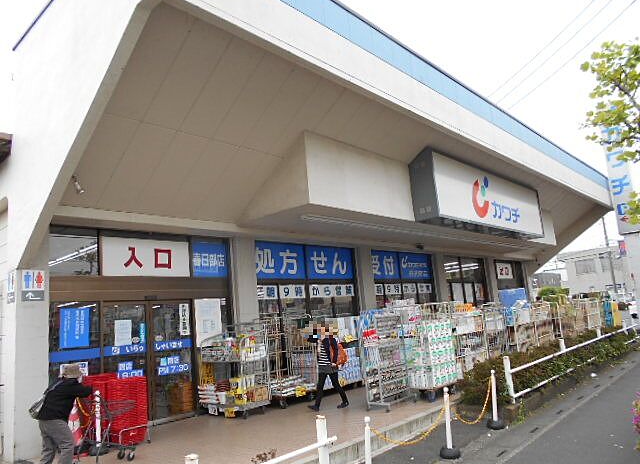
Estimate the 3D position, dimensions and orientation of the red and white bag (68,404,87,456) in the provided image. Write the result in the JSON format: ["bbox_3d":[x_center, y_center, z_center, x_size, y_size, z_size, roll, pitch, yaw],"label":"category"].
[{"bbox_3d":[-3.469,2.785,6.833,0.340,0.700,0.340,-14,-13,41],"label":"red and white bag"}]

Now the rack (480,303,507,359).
[{"bbox_3d":[3.638,2.356,10.693,0.620,1.530,1.150,-14,-13,41],"label":"rack"}]

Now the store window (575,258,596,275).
[{"bbox_3d":[26.802,3.498,48.461,1.800,1.350,0.120,-14,-13,41],"label":"store window"}]

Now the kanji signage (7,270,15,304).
[{"bbox_3d":[-4.477,0.807,6.960,0.310,0.445,0.020,-14,-13,41],"label":"kanji signage"}]

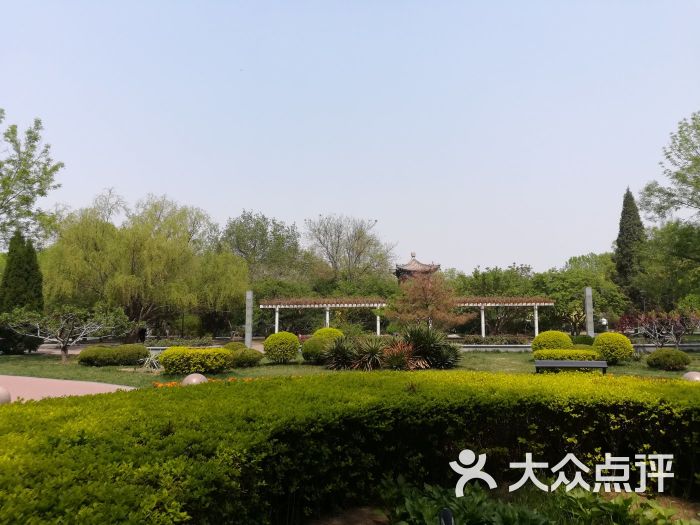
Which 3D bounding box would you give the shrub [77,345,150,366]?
[{"bbox_3d":[-7.947,3.111,17.565,2.150,0.668,1.250,0,-6,0],"label":"shrub"}]

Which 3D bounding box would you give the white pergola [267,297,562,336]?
[{"bbox_3d":[4.200,4.162,38.778,21.400,3.231,2.300,0,-6,3],"label":"white pergola"}]

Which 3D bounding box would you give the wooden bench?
[{"bbox_3d":[5.587,2.757,13.278,1.760,0.430,0.430,-1,-6,9],"label":"wooden bench"}]

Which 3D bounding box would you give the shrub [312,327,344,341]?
[{"bbox_3d":[-0.799,3.092,19.981,1.280,1.235,1.280,0,-6,0],"label":"shrub"}]

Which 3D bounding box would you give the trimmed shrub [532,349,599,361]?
[{"bbox_3d":[6.538,2.946,15.772,1.850,0.601,1.050,-1,-6,5],"label":"trimmed shrub"}]

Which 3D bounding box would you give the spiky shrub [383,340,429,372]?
[{"bbox_3d":[1.709,2.836,16.190,1.400,0.920,1.200,0,-6,0],"label":"spiky shrub"}]

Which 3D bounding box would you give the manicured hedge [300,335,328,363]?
[{"bbox_3d":[-1.180,3.257,19.700,1.220,0.960,1.200,-1,-6,7],"label":"manicured hedge"}]

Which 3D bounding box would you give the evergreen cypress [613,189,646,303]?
[{"bbox_3d":[26.701,-0.109,50.315,3.000,14.250,3.000,0,-6,0],"label":"evergreen cypress"}]

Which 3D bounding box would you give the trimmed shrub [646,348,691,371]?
[{"bbox_3d":[9.874,2.977,16.300,1.200,0.660,1.120,-1,-6,7],"label":"trimmed shrub"}]

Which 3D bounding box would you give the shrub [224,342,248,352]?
[{"bbox_3d":[-4.302,3.350,19.755,1.100,0.660,1.000,0,-6,0],"label":"shrub"}]

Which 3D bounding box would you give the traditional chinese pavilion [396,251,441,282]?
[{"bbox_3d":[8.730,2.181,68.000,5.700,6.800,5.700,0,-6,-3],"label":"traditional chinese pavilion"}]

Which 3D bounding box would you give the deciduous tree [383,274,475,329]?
[{"bbox_3d":[4.517,2.677,29.887,5.000,4.233,4.800,0,-6,0],"label":"deciduous tree"}]

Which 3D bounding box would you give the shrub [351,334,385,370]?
[{"bbox_3d":[0.521,2.736,16.100,1.080,1.100,1.050,0,-6,0],"label":"shrub"}]

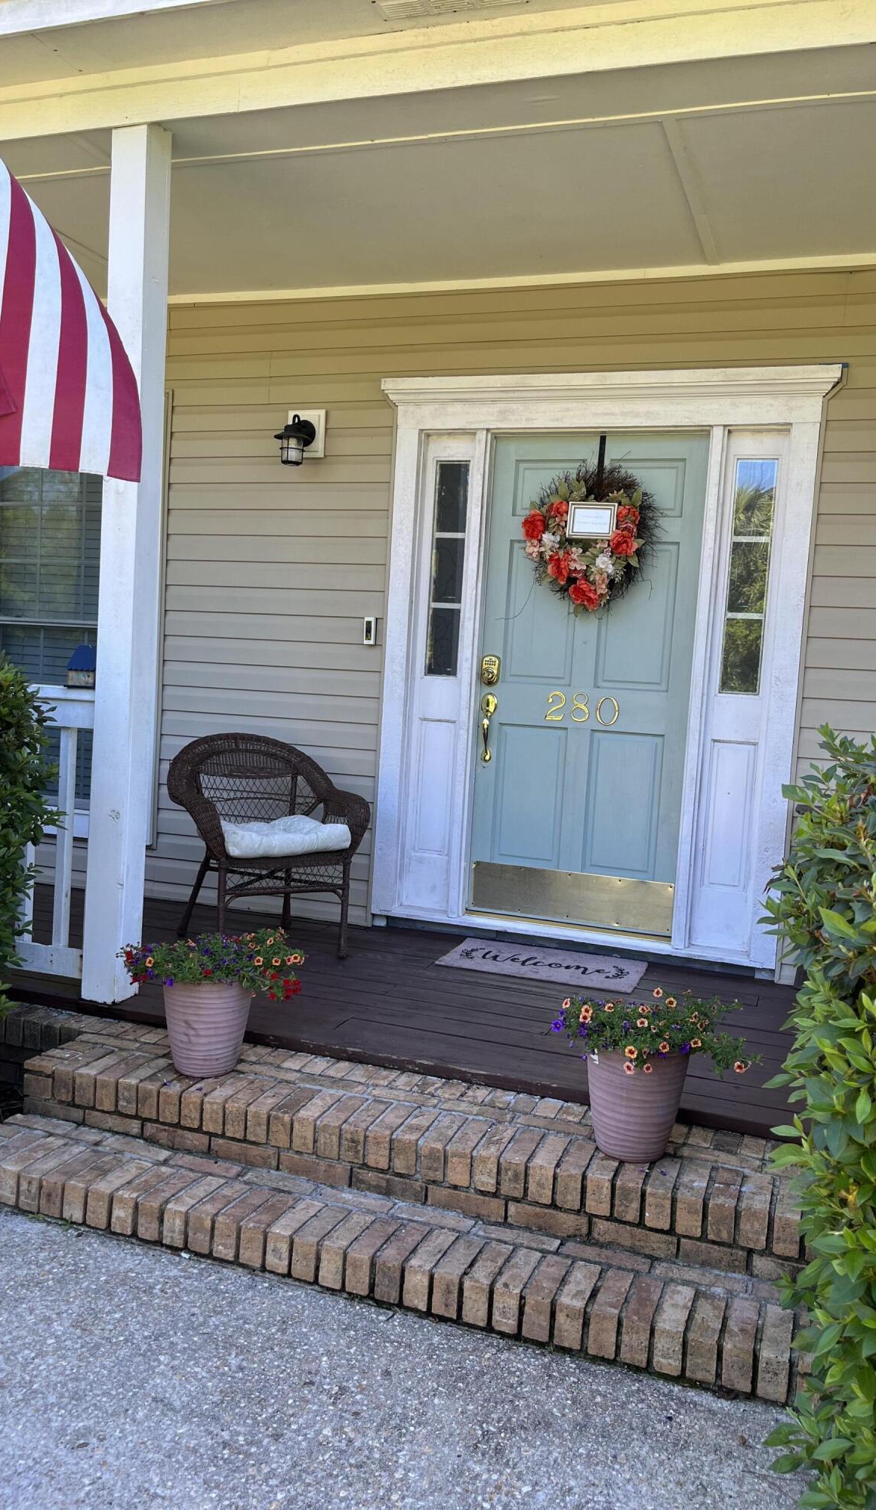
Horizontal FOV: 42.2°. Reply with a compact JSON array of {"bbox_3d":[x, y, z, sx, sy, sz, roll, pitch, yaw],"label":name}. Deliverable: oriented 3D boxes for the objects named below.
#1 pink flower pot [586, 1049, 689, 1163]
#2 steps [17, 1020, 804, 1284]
[{"bbox_3d":[0.504,0.867,2.905,0.277,0.292,0.277,3,5,0],"label":"pink flower pot"},{"bbox_3d":[-0.064,1.045,3.118,2.257,0.163,0.451,5,5,19],"label":"steps"}]

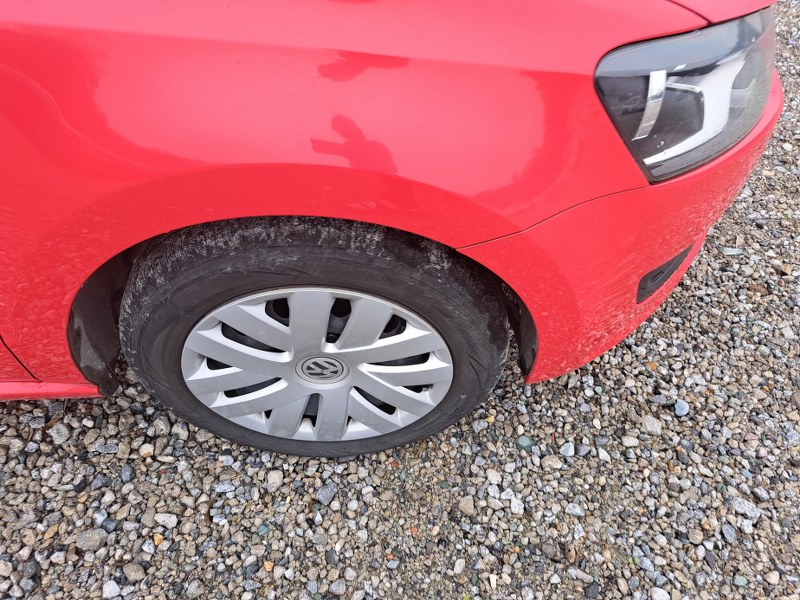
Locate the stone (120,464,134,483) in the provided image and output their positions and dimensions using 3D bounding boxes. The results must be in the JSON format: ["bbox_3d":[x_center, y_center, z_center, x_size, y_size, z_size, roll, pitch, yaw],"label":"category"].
[{"bbox_3d":[-0.510,0.325,1.038,0.018,0.013,0.036,-14,49,-13],"label":"stone"}]

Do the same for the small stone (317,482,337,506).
[{"bbox_3d":[-0.132,0.354,1.010,0.029,0.021,0.042,25,52,21],"label":"small stone"}]

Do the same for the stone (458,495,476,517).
[{"bbox_3d":[0.121,0.369,0.997,0.026,0.018,0.037,-4,47,-4],"label":"stone"}]

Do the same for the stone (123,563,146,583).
[{"bbox_3d":[-0.450,0.460,0.938,0.042,0.021,0.027,22,52,19],"label":"stone"}]

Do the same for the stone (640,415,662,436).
[{"bbox_3d":[0.502,0.250,1.107,0.039,0.028,0.041,13,48,11],"label":"stone"}]

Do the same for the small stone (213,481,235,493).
[{"bbox_3d":[-0.323,0.343,1.021,0.037,0.015,0.021,0,47,0],"label":"small stone"}]

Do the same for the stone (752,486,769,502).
[{"bbox_3d":[0.669,0.359,1.028,0.021,0.016,0.027,-17,51,-15],"label":"stone"}]

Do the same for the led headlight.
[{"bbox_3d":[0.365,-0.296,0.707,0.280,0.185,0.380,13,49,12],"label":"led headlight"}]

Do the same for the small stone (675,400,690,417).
[{"bbox_3d":[0.583,0.223,1.148,0.025,0.020,0.038,22,52,19],"label":"small stone"}]

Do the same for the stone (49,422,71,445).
[{"bbox_3d":[-0.672,0.264,1.095,0.050,0.023,0.032,36,57,29],"label":"stone"}]

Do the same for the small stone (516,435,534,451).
[{"bbox_3d":[0.248,0.282,1.096,0.034,0.019,0.025,23,52,19],"label":"small stone"}]

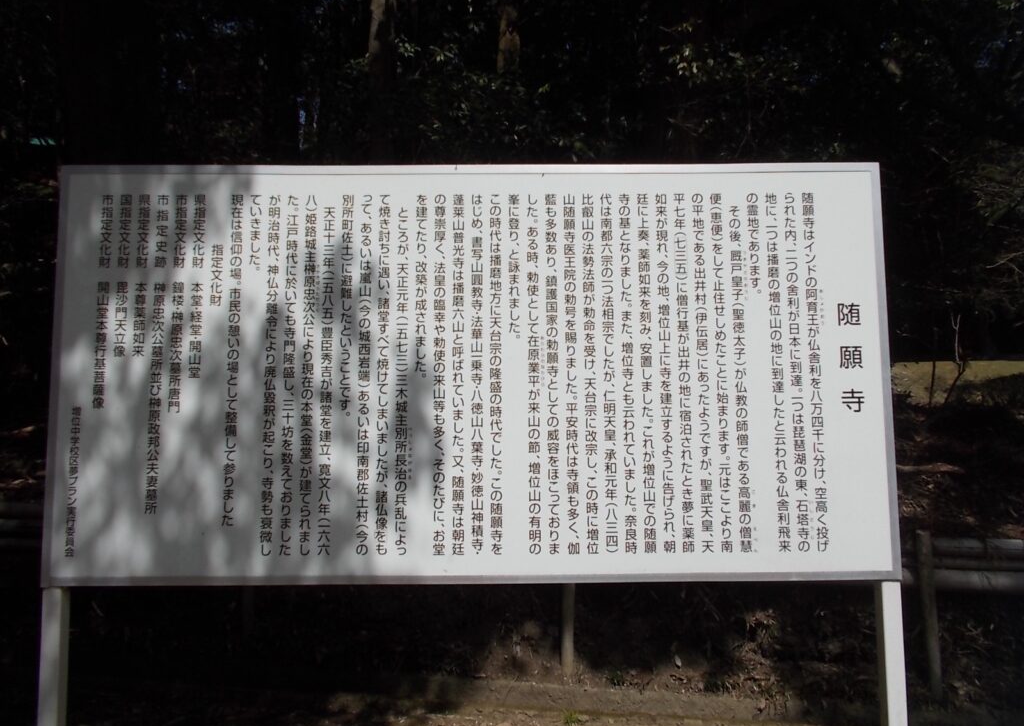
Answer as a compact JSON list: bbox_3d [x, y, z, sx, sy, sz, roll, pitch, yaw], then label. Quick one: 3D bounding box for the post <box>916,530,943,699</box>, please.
[{"bbox_3d":[2.113,1.268,3.888,0.071,0.826,0.071,-4,-6,27],"label":"post"}]

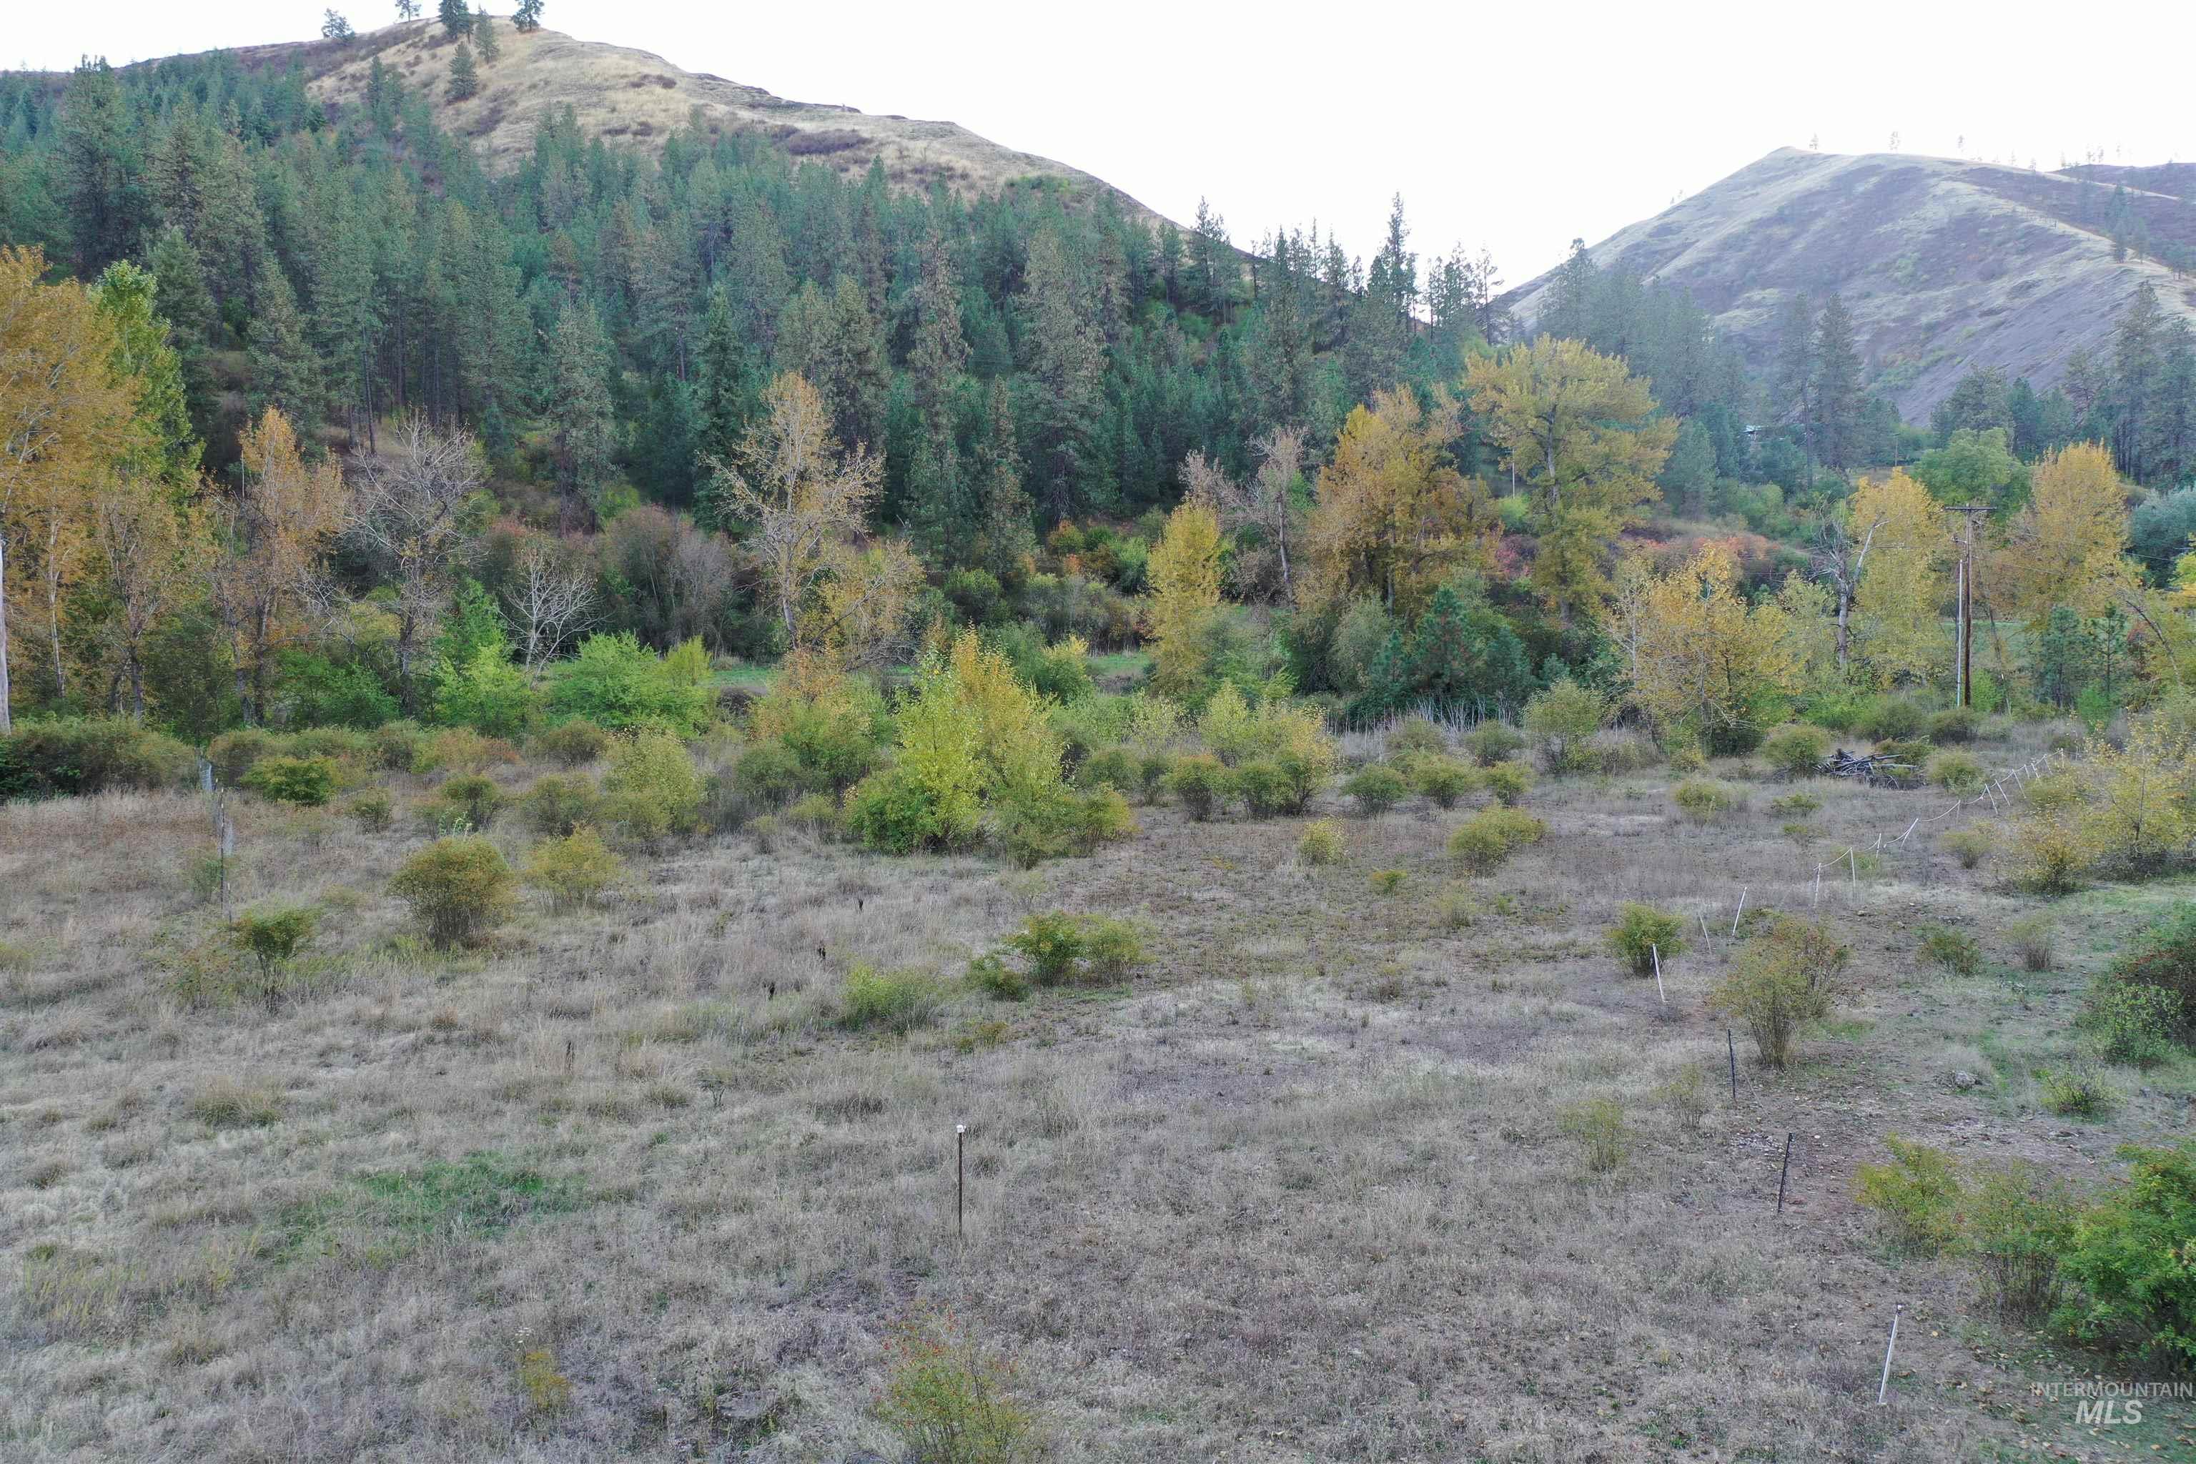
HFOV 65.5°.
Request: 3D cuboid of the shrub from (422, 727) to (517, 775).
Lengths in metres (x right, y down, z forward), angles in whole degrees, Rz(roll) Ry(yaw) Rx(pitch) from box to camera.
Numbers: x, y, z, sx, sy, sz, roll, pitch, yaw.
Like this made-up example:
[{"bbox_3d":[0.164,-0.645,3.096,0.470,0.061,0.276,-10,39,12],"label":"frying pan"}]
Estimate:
[{"bbox_3d":[-25.339,0.763,69.000,3.740,1.940,2.810,0,5,0],"label":"shrub"}]

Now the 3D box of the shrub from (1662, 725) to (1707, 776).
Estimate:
[{"bbox_3d":[21.767,0.639,63.454,1.657,1.797,1.574,2,6,19],"label":"shrub"}]

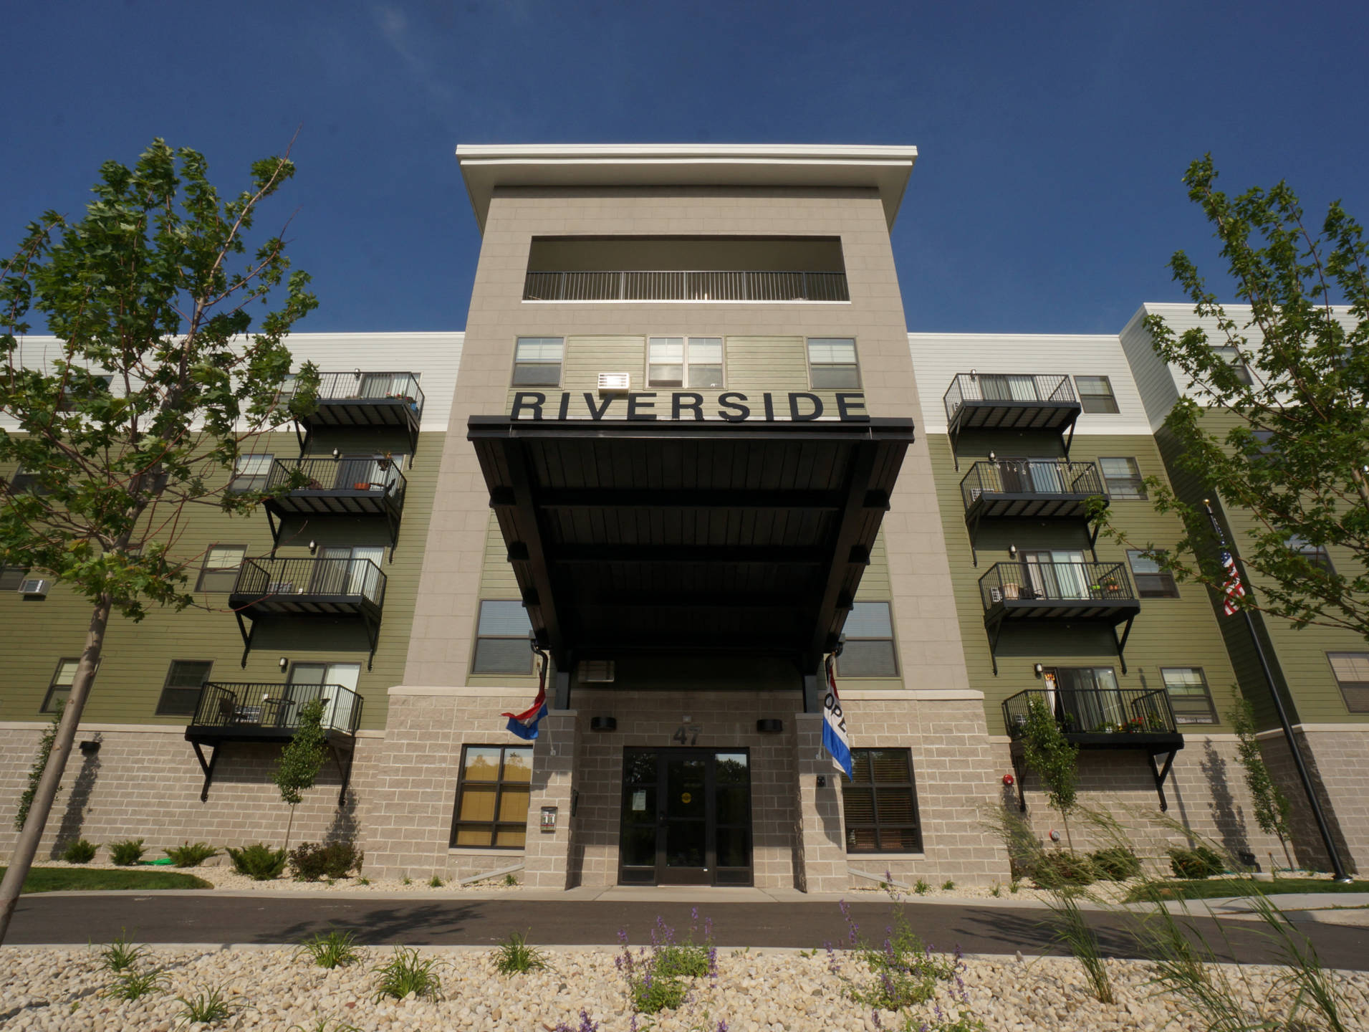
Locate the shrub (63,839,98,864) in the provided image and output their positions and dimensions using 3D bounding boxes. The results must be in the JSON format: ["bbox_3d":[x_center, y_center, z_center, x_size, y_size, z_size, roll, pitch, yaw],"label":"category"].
[{"bbox_3d":[-13.942,7.789,14.961,0.850,0.530,0.800,0,-25,1],"label":"shrub"}]

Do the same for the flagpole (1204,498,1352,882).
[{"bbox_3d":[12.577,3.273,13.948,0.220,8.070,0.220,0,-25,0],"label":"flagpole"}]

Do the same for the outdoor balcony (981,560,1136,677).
[{"bbox_3d":[10.220,2.809,17.513,3.570,2.708,1.424,0,-25,0],"label":"outdoor balcony"}]

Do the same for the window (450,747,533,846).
[{"bbox_3d":[-3.323,4.989,11.546,1.480,1.700,0.120,0,-25,0],"label":"window"}]

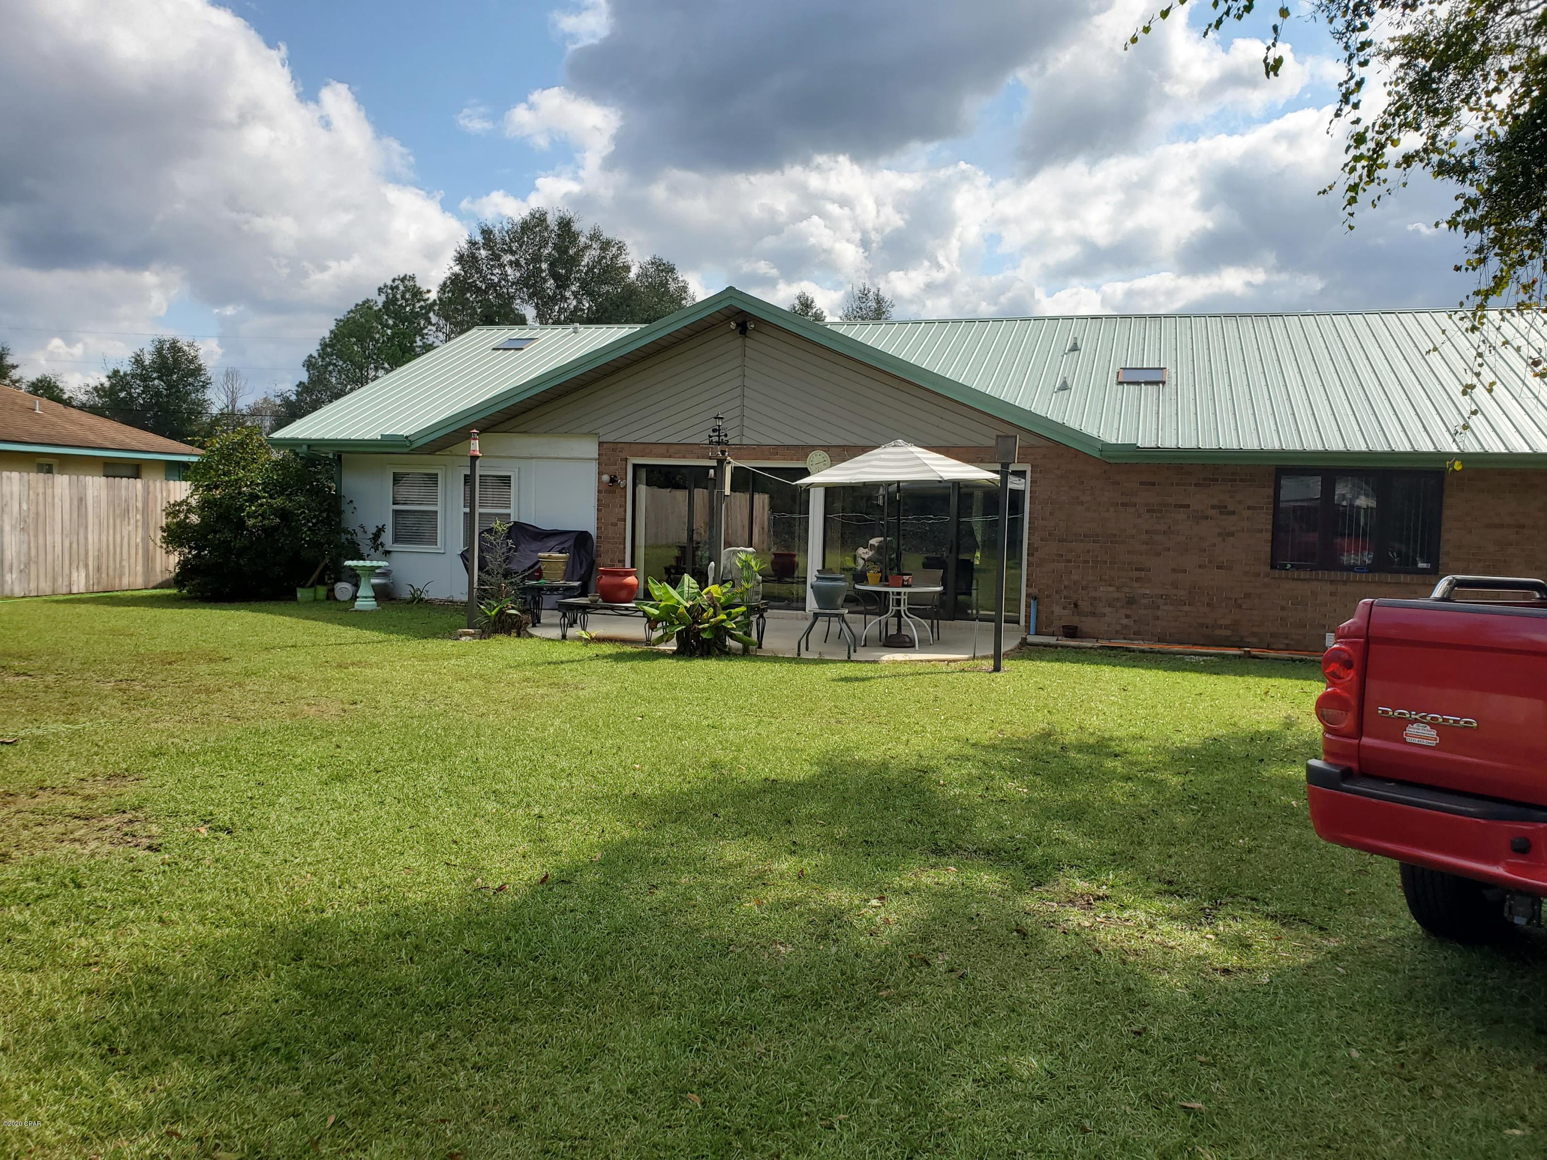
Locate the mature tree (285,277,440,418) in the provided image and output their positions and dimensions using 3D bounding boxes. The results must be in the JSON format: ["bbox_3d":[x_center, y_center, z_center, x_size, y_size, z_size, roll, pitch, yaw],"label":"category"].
[{"bbox_3d":[-16.834,-7.248,47.669,6.600,10.900,6.200,2,4,0],"label":"mature tree"}]

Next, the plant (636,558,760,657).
[{"bbox_3d":[-0.806,0.269,12.393,1.300,1.000,1.120,2,4,0],"label":"plant"}]

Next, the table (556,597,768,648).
[{"bbox_3d":[-1.245,0.458,13.007,2.380,0.470,0.680,2,4,12],"label":"table"}]

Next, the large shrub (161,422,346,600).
[{"bbox_3d":[-8.199,-1.071,18.183,2.700,2.620,2.550,2,4,0],"label":"large shrub"}]

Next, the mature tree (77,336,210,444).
[{"bbox_3d":[-31.240,-7.443,57.703,6.700,9.200,6.200,2,4,0],"label":"mature tree"}]

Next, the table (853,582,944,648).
[{"bbox_3d":[1.450,0.404,13.379,1.010,0.685,1.000,2,4,0],"label":"table"}]

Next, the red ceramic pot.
[{"bbox_3d":[-1.769,0.034,13.231,0.480,0.408,0.470,2,4,0],"label":"red ceramic pot"}]

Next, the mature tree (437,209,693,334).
[{"bbox_3d":[-7.916,-7.738,43.614,9.900,12.900,9.000,2,4,0],"label":"mature tree"}]

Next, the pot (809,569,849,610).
[{"bbox_3d":[0.592,0.129,12.382,0.420,0.380,0.410,2,4,0],"label":"pot"}]

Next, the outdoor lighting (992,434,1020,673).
[{"bbox_3d":[2.347,-0.262,11.825,0.215,2.410,0.160,3,4,18],"label":"outdoor lighting"}]

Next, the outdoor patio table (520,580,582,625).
[{"bbox_3d":[-2.749,0.299,14.402,0.640,0.525,0.600,2,4,0],"label":"outdoor patio table"}]

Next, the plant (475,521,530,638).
[{"bbox_3d":[-3.101,-0.054,13.278,0.630,1.340,0.600,2,4,0],"label":"plant"}]

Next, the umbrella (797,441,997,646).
[{"bbox_3d":[1.430,-0.426,13.347,2.320,2.345,2.280,2,4,0],"label":"umbrella"}]

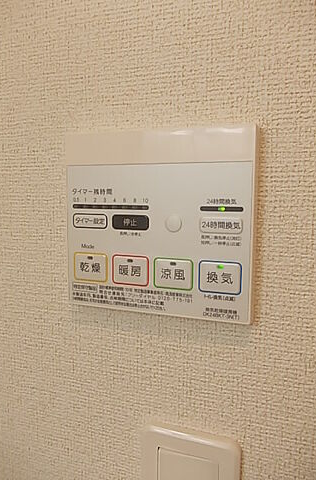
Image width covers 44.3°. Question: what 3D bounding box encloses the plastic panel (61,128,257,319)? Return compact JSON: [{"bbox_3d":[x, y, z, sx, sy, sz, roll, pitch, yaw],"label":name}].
[{"bbox_3d":[-0.001,-0.012,0.265,0.130,0.122,0.017,2,6,18],"label":"plastic panel"}]

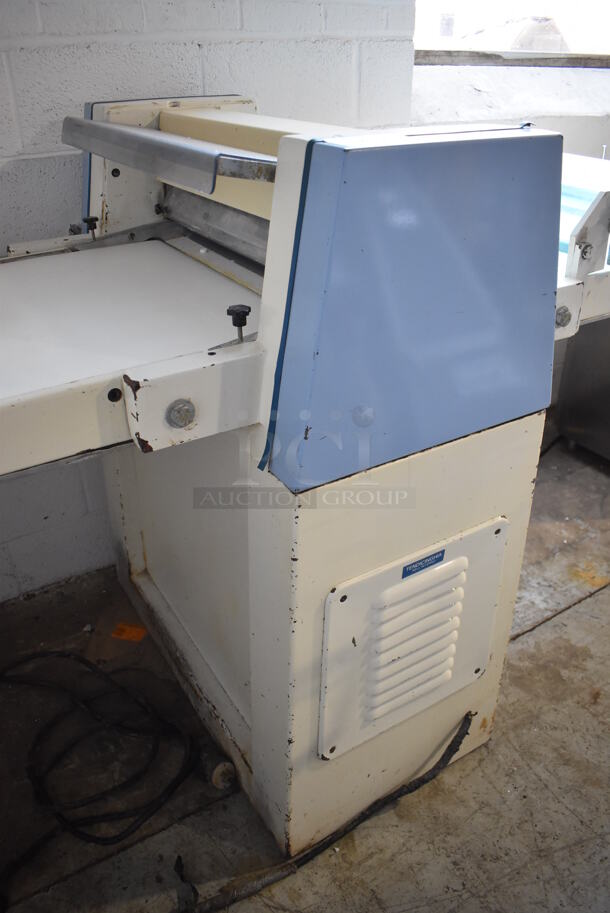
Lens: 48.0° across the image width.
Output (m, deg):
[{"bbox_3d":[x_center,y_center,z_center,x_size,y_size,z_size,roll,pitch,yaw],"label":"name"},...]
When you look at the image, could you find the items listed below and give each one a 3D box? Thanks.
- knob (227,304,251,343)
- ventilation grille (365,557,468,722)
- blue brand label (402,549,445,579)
[{"bbox_3d":[-0.073,-0.148,0.776,0.028,0.039,0.028,0,29,0],"label":"knob"},{"bbox_3d":[0.183,0.296,1.095,0.179,0.264,0.016,-17,33,-28],"label":"ventilation grille"},{"bbox_3d":[0.178,0.160,1.021,0.082,0.021,0.002,-17,33,-28],"label":"blue brand label"}]

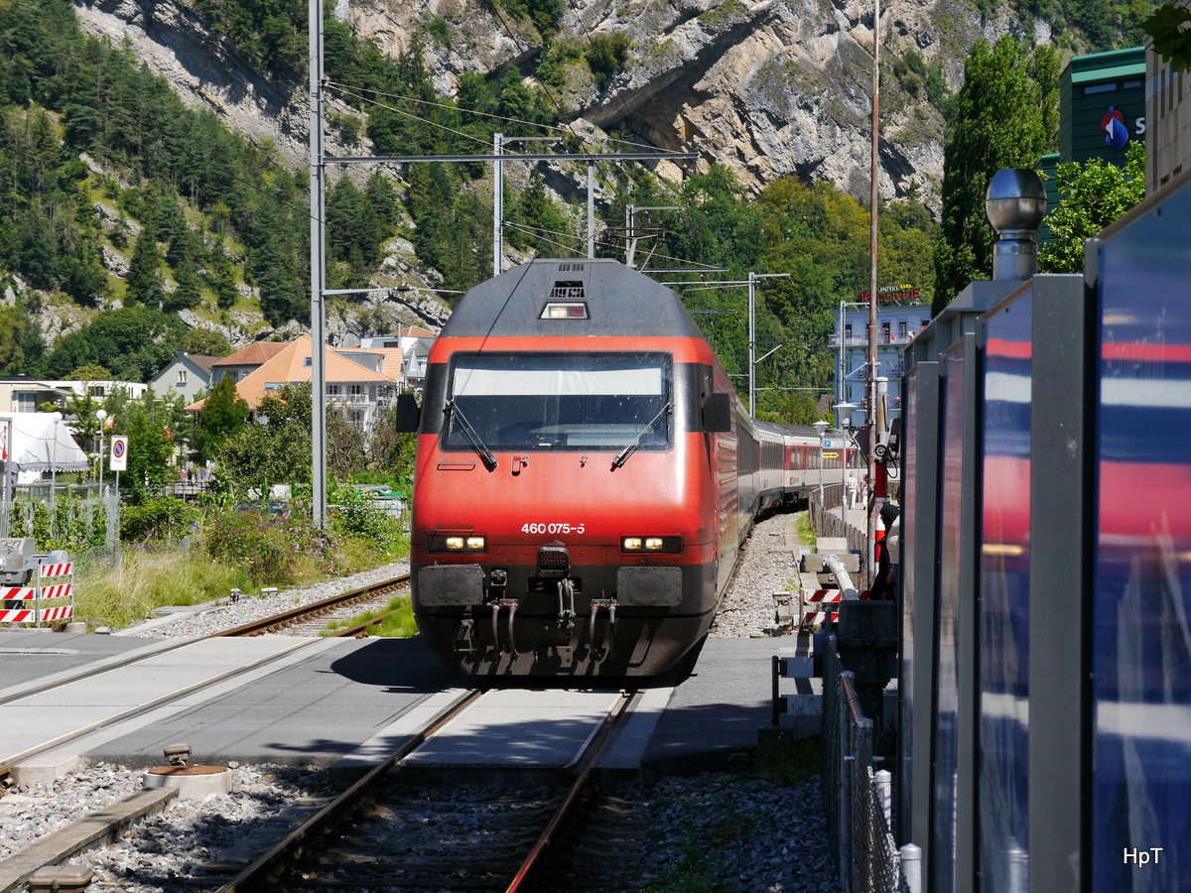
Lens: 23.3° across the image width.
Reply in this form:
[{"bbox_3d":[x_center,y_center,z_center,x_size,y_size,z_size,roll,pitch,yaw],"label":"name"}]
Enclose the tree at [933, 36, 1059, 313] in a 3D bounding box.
[{"bbox_3d":[22.100,-9.900,160.000,6.900,25.700,6.500,0,0,0],"label":"tree"}]

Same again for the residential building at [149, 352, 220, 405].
[{"bbox_3d":[-43.600,-3.200,320.000,7.700,14.300,11.500,0,0,19],"label":"residential building"}]

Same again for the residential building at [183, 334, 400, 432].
[{"bbox_3d":[-31.100,-3.700,298.000,21.500,15.200,14.500,0,0,0],"label":"residential building"}]

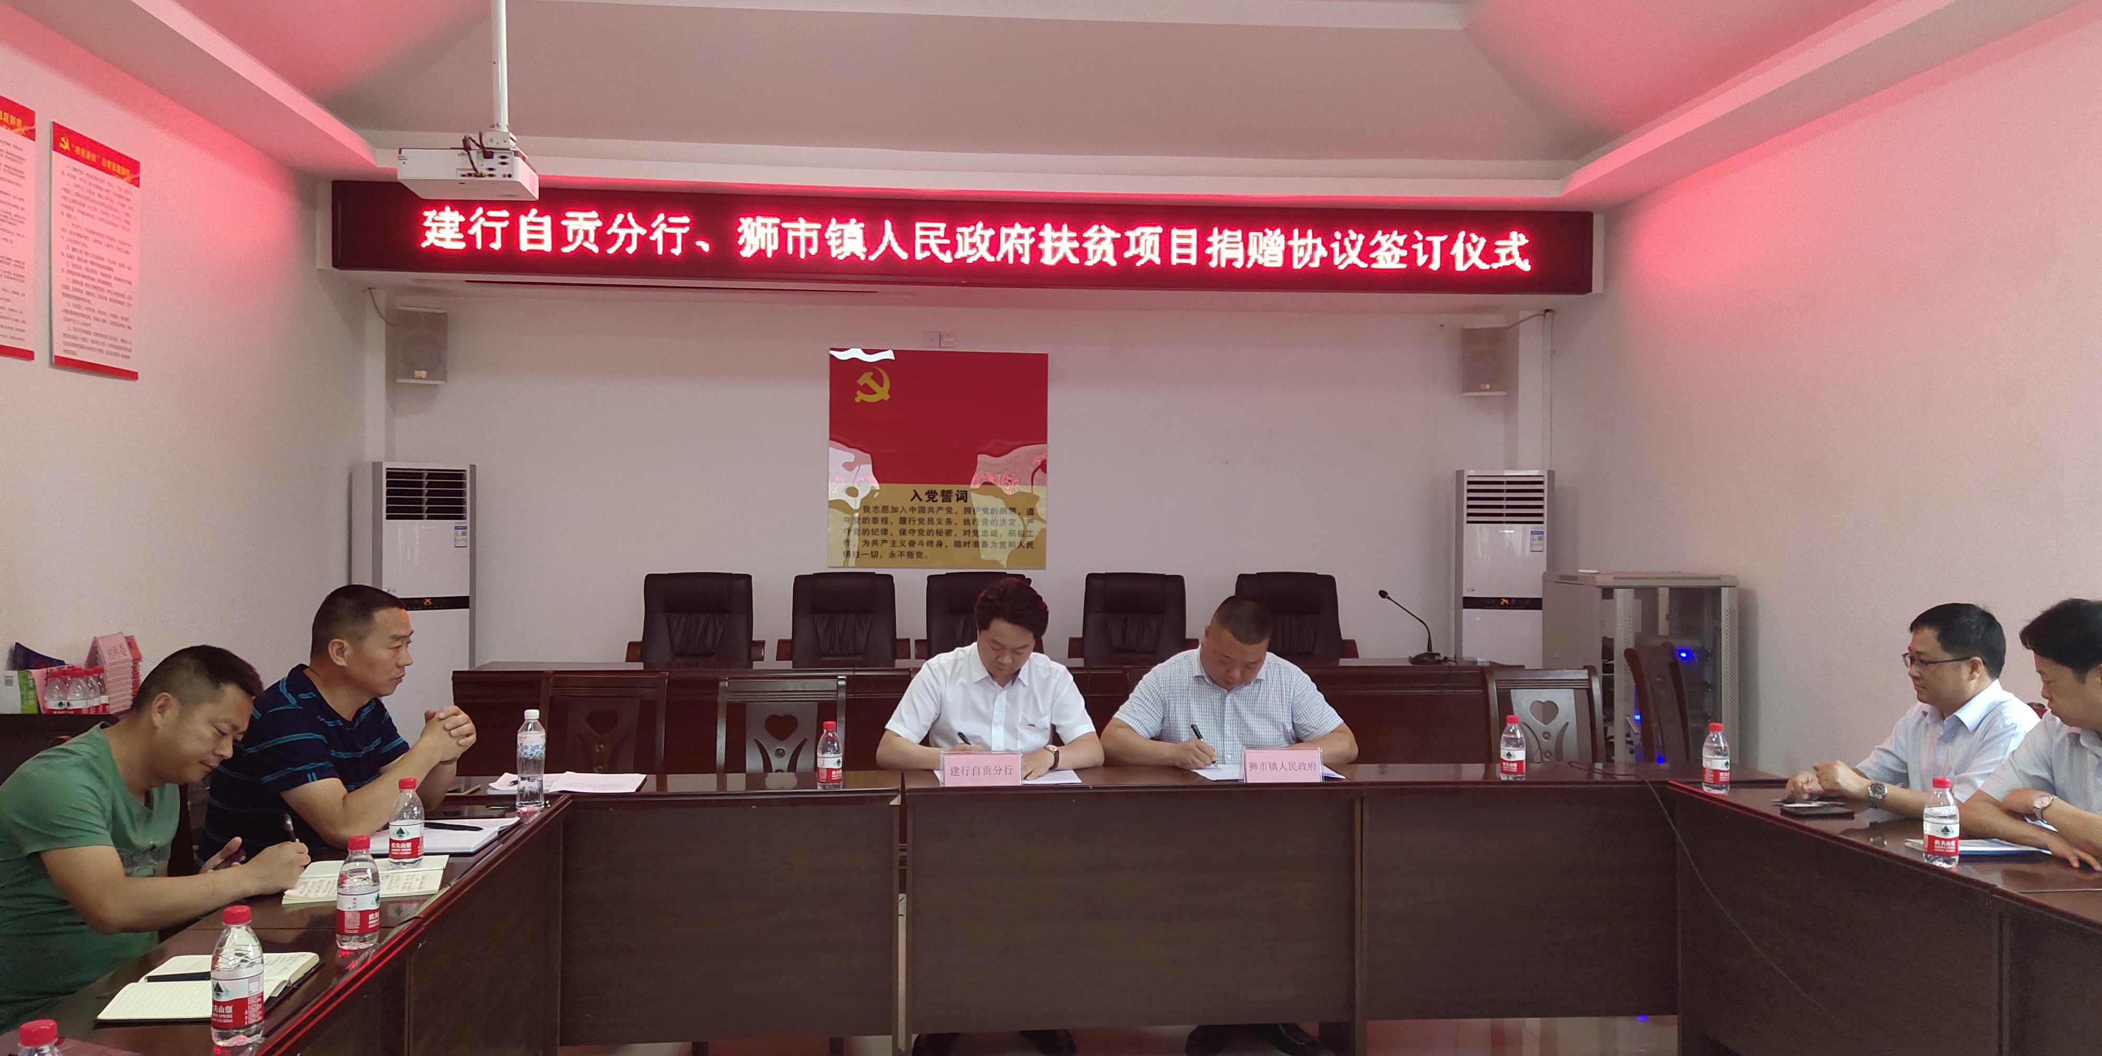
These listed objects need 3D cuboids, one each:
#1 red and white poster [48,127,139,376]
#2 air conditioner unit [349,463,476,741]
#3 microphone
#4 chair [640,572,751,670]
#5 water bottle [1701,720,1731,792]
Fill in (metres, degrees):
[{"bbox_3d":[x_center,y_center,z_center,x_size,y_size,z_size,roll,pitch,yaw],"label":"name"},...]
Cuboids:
[{"bbox_3d":[-3.331,-0.947,5.330,0.020,0.800,0.570,0,0,-5],"label":"red and white poster"},{"bbox_3d":[-3.224,0.523,7.701,0.500,1.680,0.310,0,0,-37],"label":"air conditioner unit"},{"bbox_3d":[1.510,0.414,6.337,0.280,0.310,0.140,0,0,15],"label":"microphone"},{"bbox_3d":[-1.552,0.760,6.626,0.600,1.110,0.620,0,0,-5],"label":"chair"},{"bbox_3d":[1.761,0.607,4.015,0.066,0.177,0.066,0,0,-5],"label":"water bottle"}]

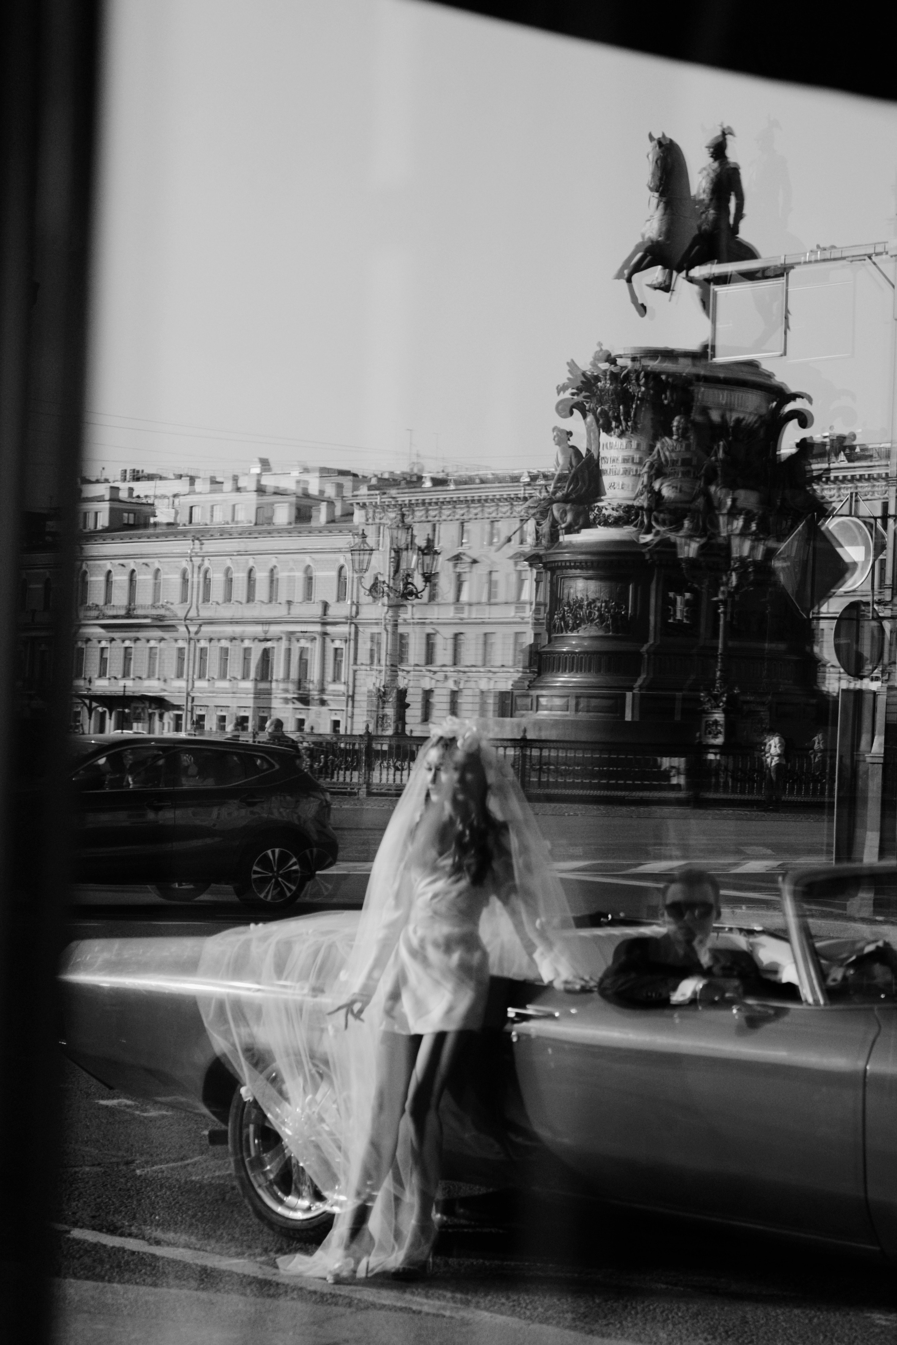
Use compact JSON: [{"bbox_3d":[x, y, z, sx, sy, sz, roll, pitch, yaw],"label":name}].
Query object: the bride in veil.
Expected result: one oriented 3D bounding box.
[{"bbox_3d":[-0.195,1.020,6.300,1.190,1.730,0.680,1,-1,24],"label":"bride in veil"}]

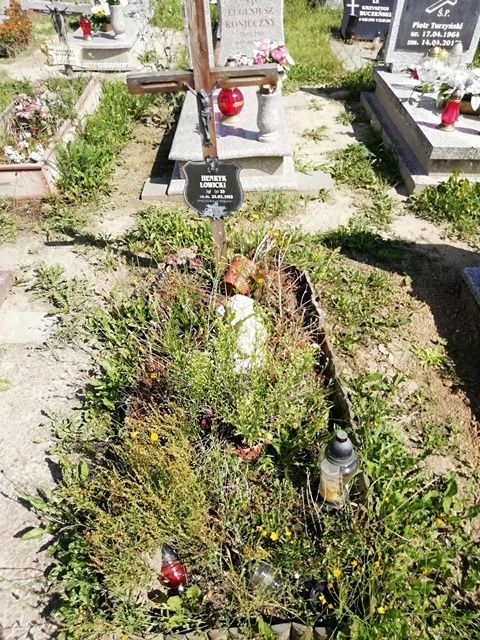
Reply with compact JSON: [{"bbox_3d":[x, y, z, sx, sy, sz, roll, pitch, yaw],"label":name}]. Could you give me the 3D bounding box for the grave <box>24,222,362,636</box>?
[{"bbox_3d":[-0.085,0.167,1.813,0.860,0.300,1.750,-3,42,0],"label":"grave"}]

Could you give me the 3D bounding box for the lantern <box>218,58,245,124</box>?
[{"bbox_3d":[-0.061,-1.551,3.295,0.163,0.370,0.163,-1,42,2],"label":"lantern"}]

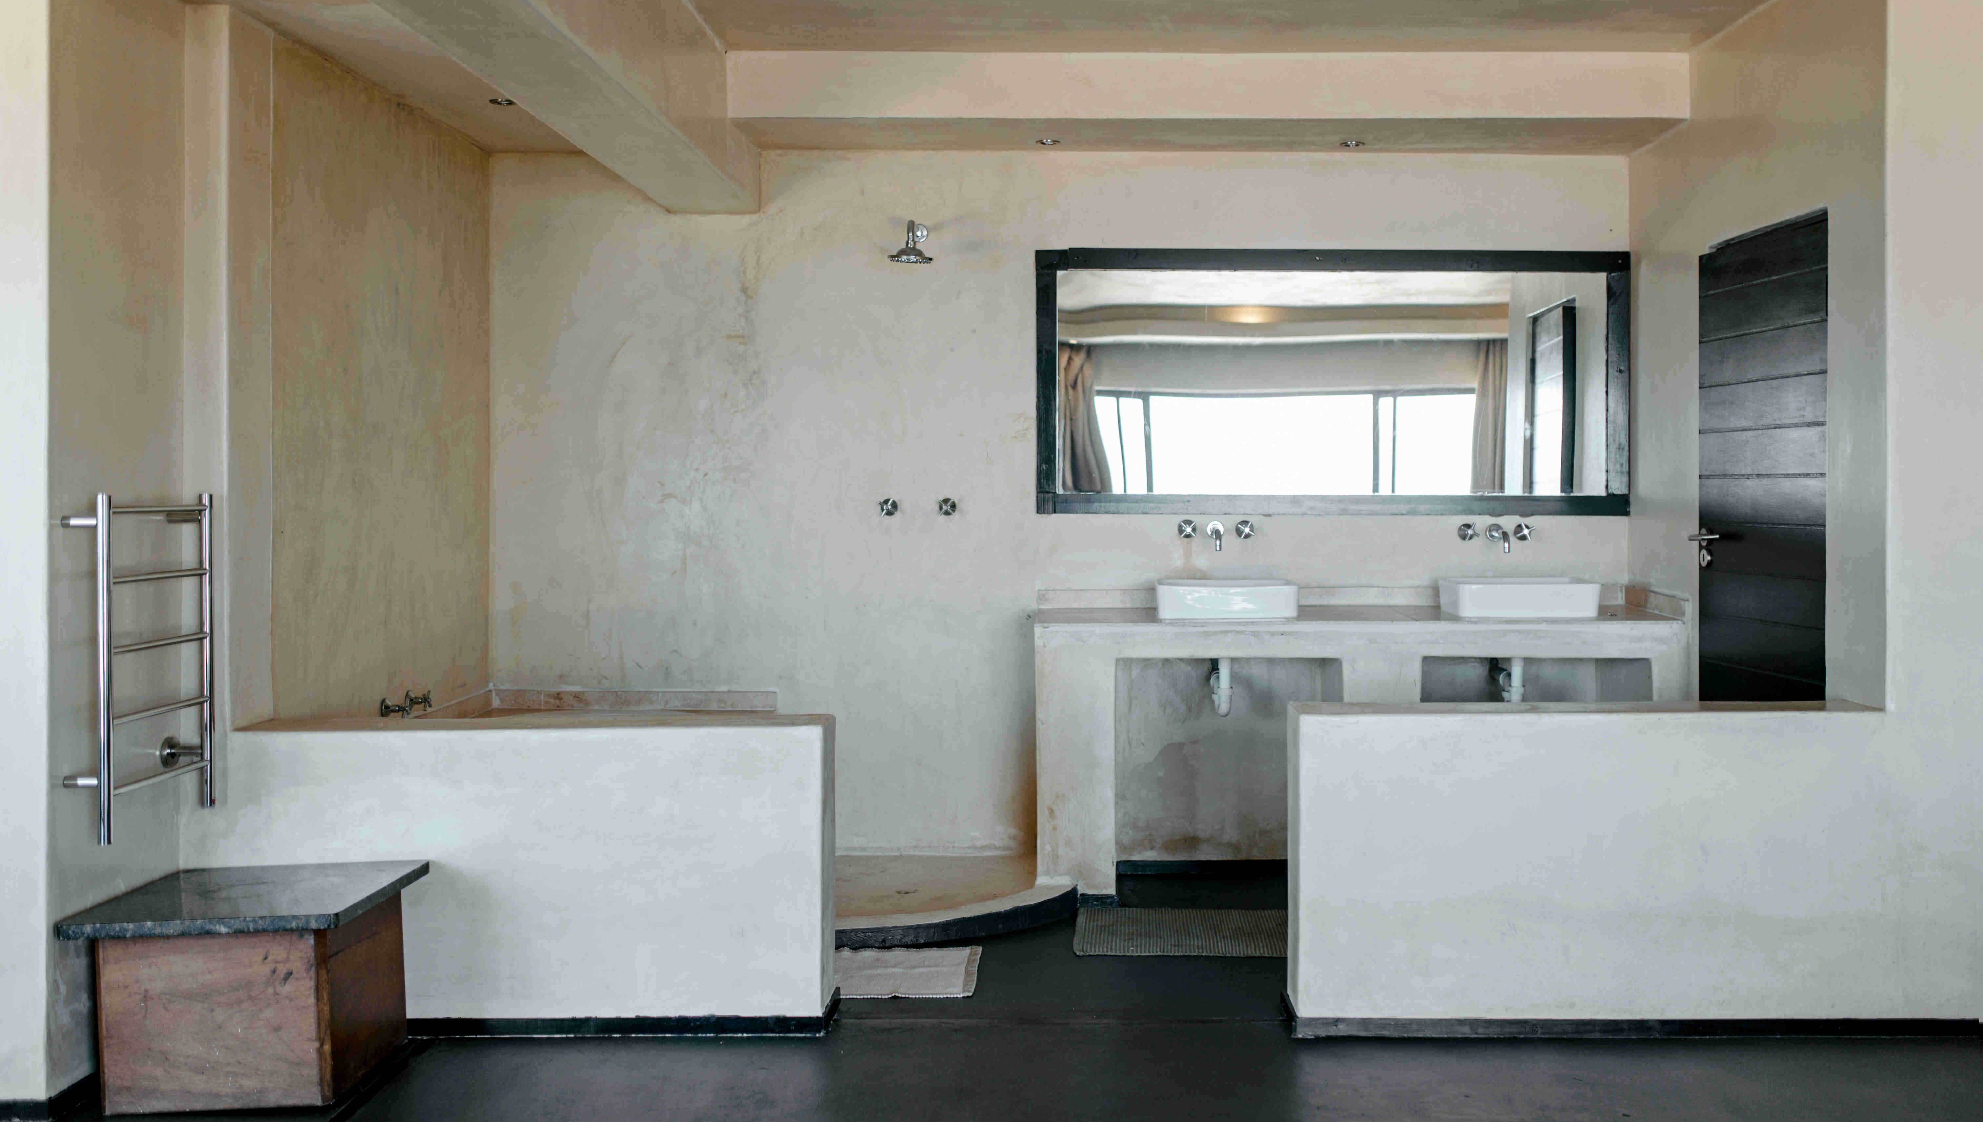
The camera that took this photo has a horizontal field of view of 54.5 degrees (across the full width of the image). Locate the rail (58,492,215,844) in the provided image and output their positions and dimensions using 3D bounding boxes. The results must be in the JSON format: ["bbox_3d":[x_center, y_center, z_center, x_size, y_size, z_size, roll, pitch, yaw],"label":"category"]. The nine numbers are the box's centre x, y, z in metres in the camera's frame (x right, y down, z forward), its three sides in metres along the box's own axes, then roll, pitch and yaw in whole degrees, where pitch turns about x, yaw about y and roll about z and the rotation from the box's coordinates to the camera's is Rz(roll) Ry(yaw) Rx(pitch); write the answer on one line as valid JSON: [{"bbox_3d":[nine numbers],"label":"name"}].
[{"bbox_3d":[-1.836,0.210,4.165,0.115,0.715,0.525,0,2,1],"label":"rail"}]

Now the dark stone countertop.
[{"bbox_3d":[-1.593,0.730,4.176,0.560,0.032,0.600,0,2,-2],"label":"dark stone countertop"}]

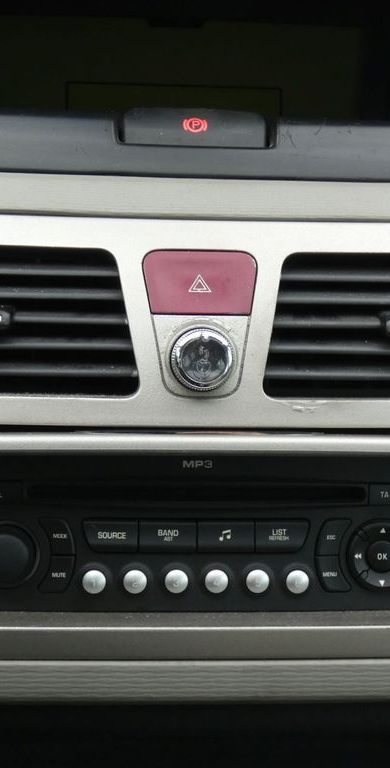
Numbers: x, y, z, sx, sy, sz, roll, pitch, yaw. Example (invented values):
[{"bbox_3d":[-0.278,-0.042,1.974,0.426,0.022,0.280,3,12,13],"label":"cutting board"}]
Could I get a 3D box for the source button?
[{"bbox_3d":[-0.032,0.057,0.399,0.020,0.011,0.006,1,1,-4],"label":"source button"}]

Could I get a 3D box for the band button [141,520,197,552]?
[{"bbox_3d":[-0.010,0.057,0.400,0.021,0.011,0.006,1,1,-4],"label":"band button"}]

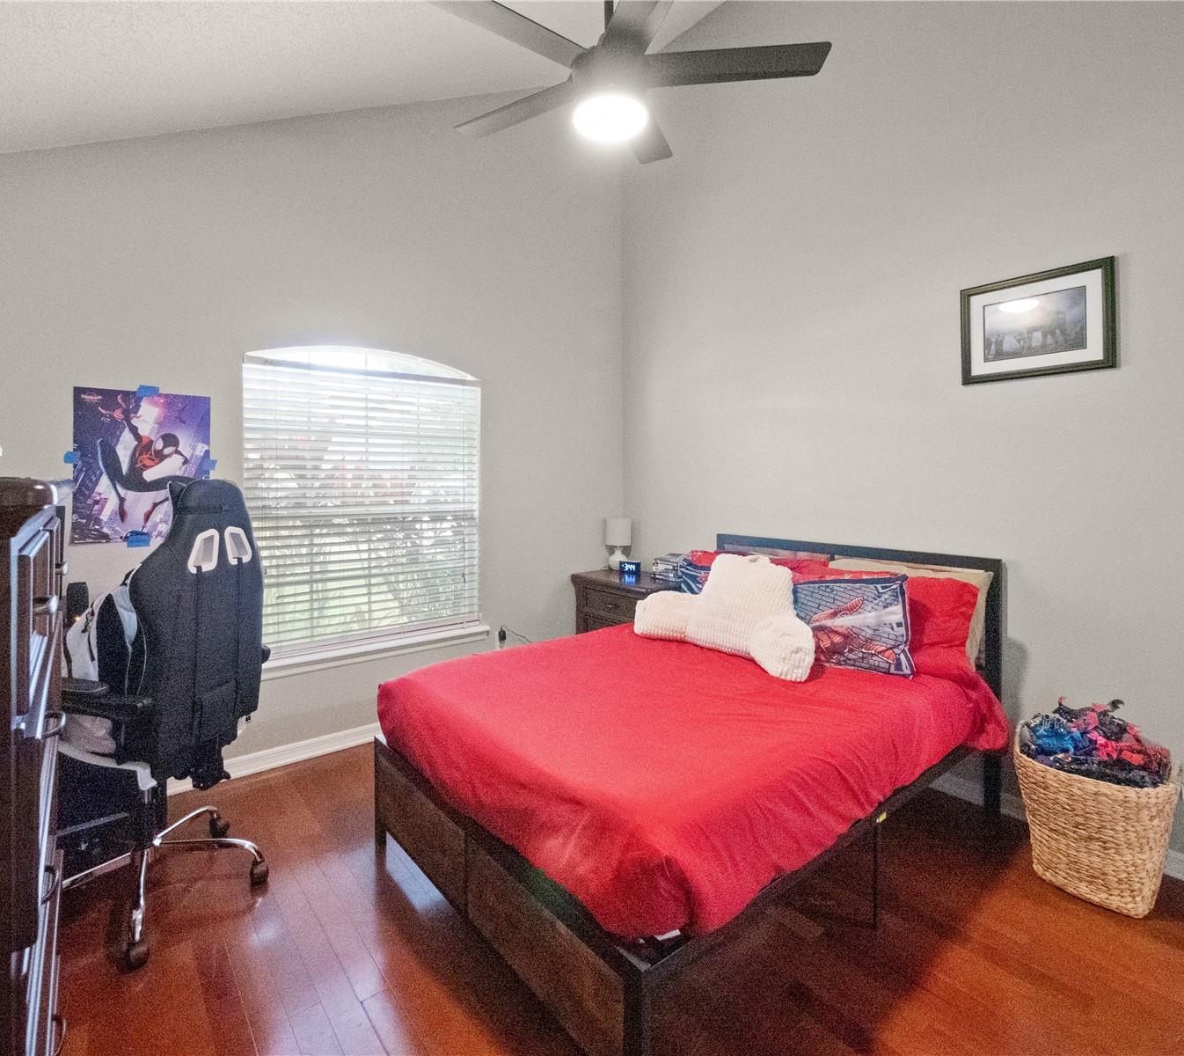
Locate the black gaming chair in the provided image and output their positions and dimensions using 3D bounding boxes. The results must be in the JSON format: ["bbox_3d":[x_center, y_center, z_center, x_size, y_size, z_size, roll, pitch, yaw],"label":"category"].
[{"bbox_3d":[-1.483,0.553,1.871,0.690,1.360,0.660,1,3,17],"label":"black gaming chair"}]

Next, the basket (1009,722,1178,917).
[{"bbox_3d":[1.699,0.999,1.917,0.310,0.440,0.400,-3,4,-41],"label":"basket"}]

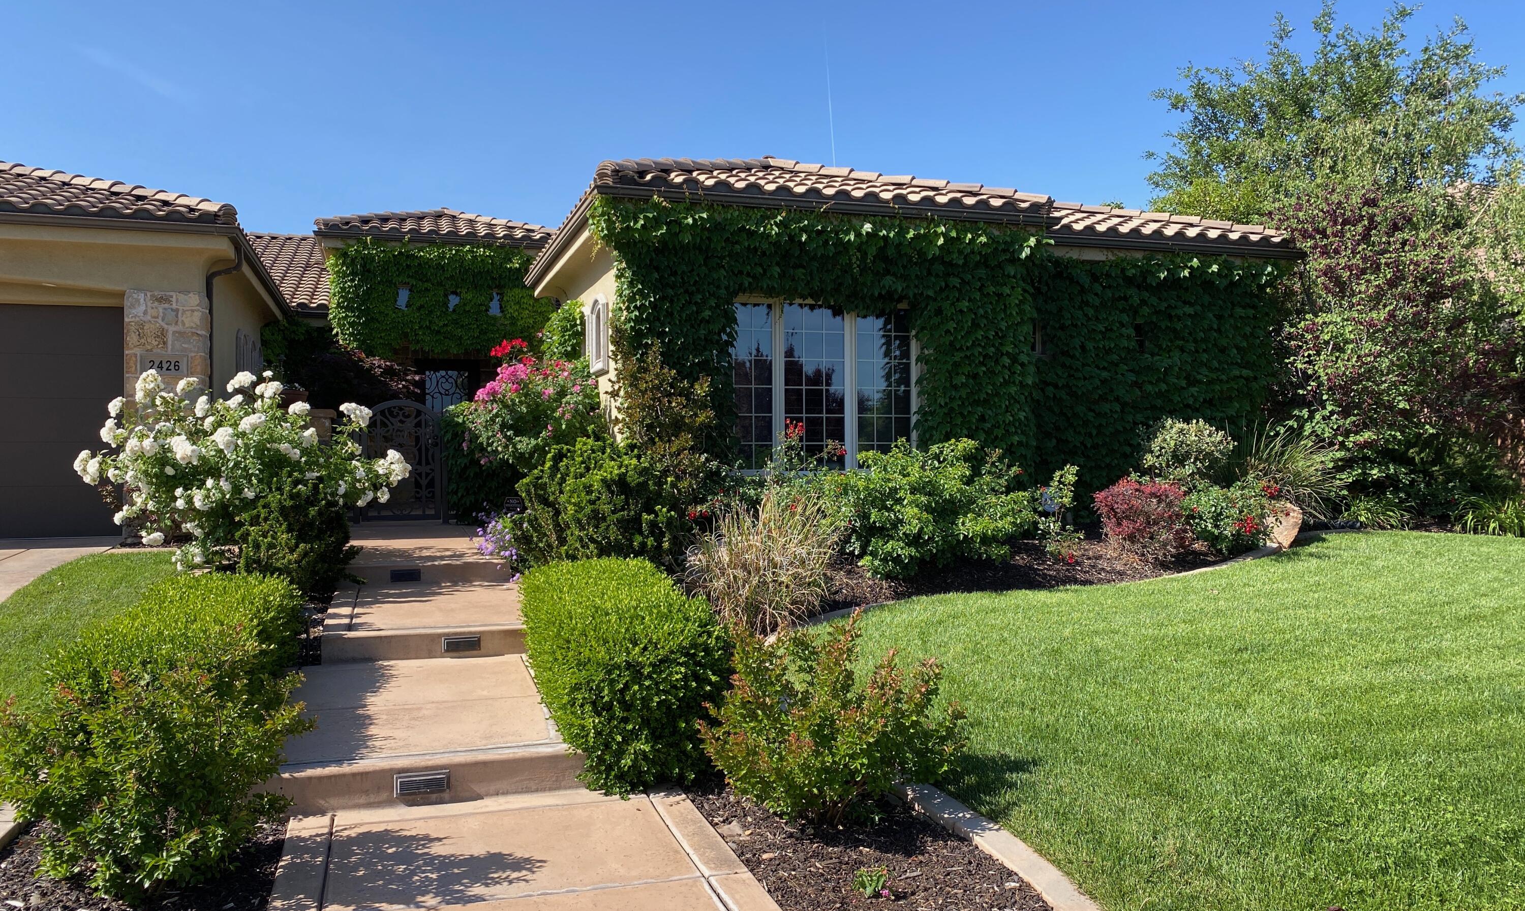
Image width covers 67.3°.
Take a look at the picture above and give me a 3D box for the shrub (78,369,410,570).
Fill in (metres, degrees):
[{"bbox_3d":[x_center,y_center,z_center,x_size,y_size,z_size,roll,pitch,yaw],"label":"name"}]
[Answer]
[{"bbox_3d":[-4.380,0.080,9.850,2.500,1.680,1.800,0,0,-18],"label":"shrub"}]

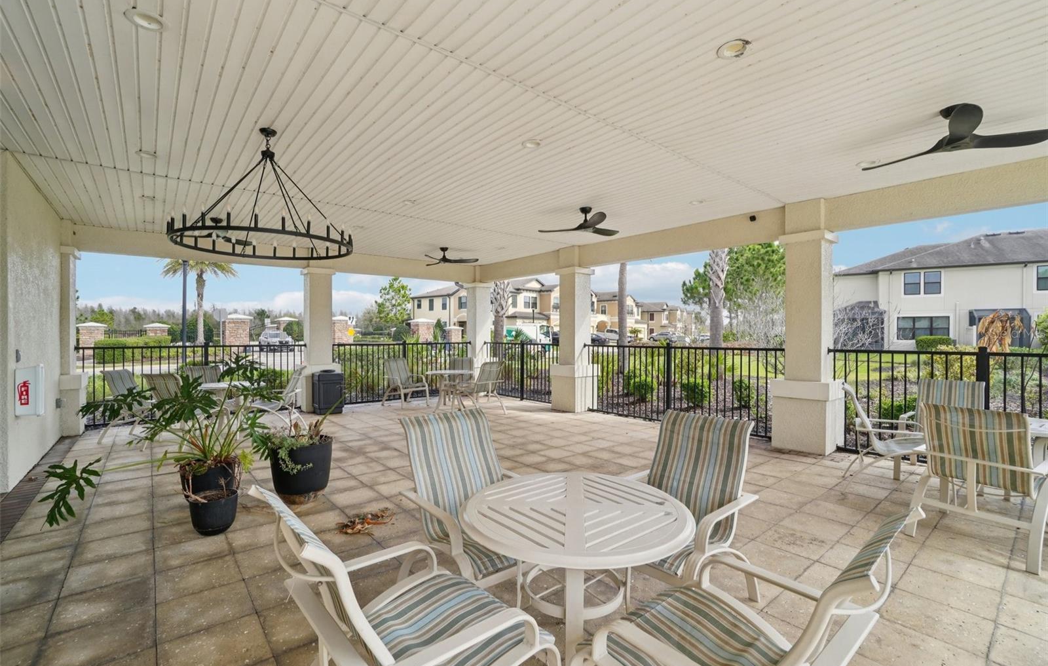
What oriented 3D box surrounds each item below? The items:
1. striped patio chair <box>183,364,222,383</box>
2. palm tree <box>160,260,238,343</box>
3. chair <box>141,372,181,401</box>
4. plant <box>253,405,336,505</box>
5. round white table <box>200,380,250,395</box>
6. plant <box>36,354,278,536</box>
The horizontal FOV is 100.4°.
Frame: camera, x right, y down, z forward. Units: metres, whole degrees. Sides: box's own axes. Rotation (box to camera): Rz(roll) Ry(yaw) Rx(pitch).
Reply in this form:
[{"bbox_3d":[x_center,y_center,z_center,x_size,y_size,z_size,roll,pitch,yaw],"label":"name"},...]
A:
[{"bbox_3d":[-4.839,0.995,6.680,0.720,0.980,0.620,0,0,44],"label":"striped patio chair"},{"bbox_3d":[-25.999,-2.600,35.000,5.200,8.400,5.200,0,0,-37],"label":"palm tree"},{"bbox_3d":[-4.334,0.951,5.610,0.620,0.950,0.720,0,0,7],"label":"chair"},{"bbox_3d":[-2.013,1.051,3.852,0.660,0.770,0.580,0,0,-28],"label":"plant"},{"bbox_3d":[-4.259,1.122,6.500,0.960,0.730,0.960,0,0,-41],"label":"round white table"},{"bbox_3d":[-2.782,0.825,3.482,1.380,1.220,1.120,0,0,-38],"label":"plant"}]

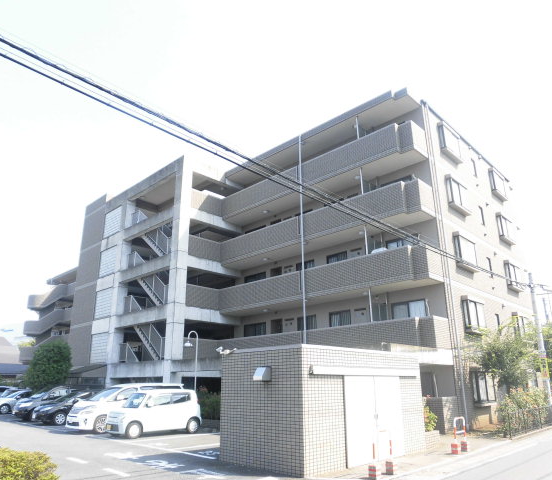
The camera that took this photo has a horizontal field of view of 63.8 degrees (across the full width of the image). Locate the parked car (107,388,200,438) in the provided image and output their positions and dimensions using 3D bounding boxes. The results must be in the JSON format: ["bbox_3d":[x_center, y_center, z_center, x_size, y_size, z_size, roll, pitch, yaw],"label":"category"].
[{"bbox_3d":[-4.628,6.498,16.795,1.475,1.625,3.395,-17,-24,41],"label":"parked car"}]

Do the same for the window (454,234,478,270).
[{"bbox_3d":[8.613,0.586,20.039,0.280,1.320,1.830,-17,-25,41],"label":"window"}]

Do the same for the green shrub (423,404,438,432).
[{"bbox_3d":[4.650,5.585,13.936,0.750,0.870,0.800,-17,-25,41],"label":"green shrub"}]

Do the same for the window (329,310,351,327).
[{"bbox_3d":[3.171,4.076,21.844,1.270,1.080,0.100,-17,-24,41],"label":"window"}]

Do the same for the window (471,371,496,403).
[{"bbox_3d":[8.623,6.003,18.218,0.280,1.250,1.830,-17,-25,41],"label":"window"}]

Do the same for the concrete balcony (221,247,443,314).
[{"bbox_3d":[2.001,2.357,22.526,12.880,1.360,2.000,-17,-25,41],"label":"concrete balcony"}]

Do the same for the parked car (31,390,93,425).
[{"bbox_3d":[-9.806,8.422,22.403,1.720,1.500,4.400,-17,-24,41],"label":"parked car"}]

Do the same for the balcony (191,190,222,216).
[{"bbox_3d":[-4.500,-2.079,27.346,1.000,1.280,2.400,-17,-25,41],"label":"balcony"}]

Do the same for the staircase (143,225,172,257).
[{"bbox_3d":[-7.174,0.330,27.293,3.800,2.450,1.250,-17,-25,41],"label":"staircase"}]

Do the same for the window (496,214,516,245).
[{"bbox_3d":[13.696,-0.666,26.418,0.260,1.460,1.950,-17,-24,41],"label":"window"}]

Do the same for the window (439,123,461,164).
[{"bbox_3d":[8.898,-4.898,22.581,0.260,1.530,1.960,-17,-24,41],"label":"window"}]

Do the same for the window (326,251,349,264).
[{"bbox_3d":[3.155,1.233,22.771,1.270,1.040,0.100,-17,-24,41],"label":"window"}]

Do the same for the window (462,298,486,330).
[{"bbox_3d":[8.625,3.299,19.134,0.280,1.280,1.800,-17,-25,41],"label":"window"}]

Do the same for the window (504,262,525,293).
[{"bbox_3d":[13.697,2.039,25.521,0.260,1.400,1.950,-17,-24,41],"label":"window"}]

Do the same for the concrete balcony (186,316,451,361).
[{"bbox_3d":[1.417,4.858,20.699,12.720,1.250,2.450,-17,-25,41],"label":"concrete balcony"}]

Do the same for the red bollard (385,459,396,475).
[{"bbox_3d":[2.395,4.730,9.288,0.220,0.290,0.220,-17,-25,41],"label":"red bollard"}]

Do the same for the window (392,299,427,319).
[{"bbox_3d":[5.668,3.206,18.762,1.620,1.350,0.140,-17,-25,41],"label":"window"}]

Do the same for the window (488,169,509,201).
[{"bbox_3d":[13.270,-3.286,26.434,0.280,1.360,1.800,-17,-25,41],"label":"window"}]

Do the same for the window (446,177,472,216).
[{"bbox_3d":[8.865,-2.109,21.501,0.300,1.540,1.950,-17,-25,41],"label":"window"}]

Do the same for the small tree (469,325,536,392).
[{"bbox_3d":[9.801,5.658,18.779,2.700,4.200,2.700,-17,-25,41],"label":"small tree"}]

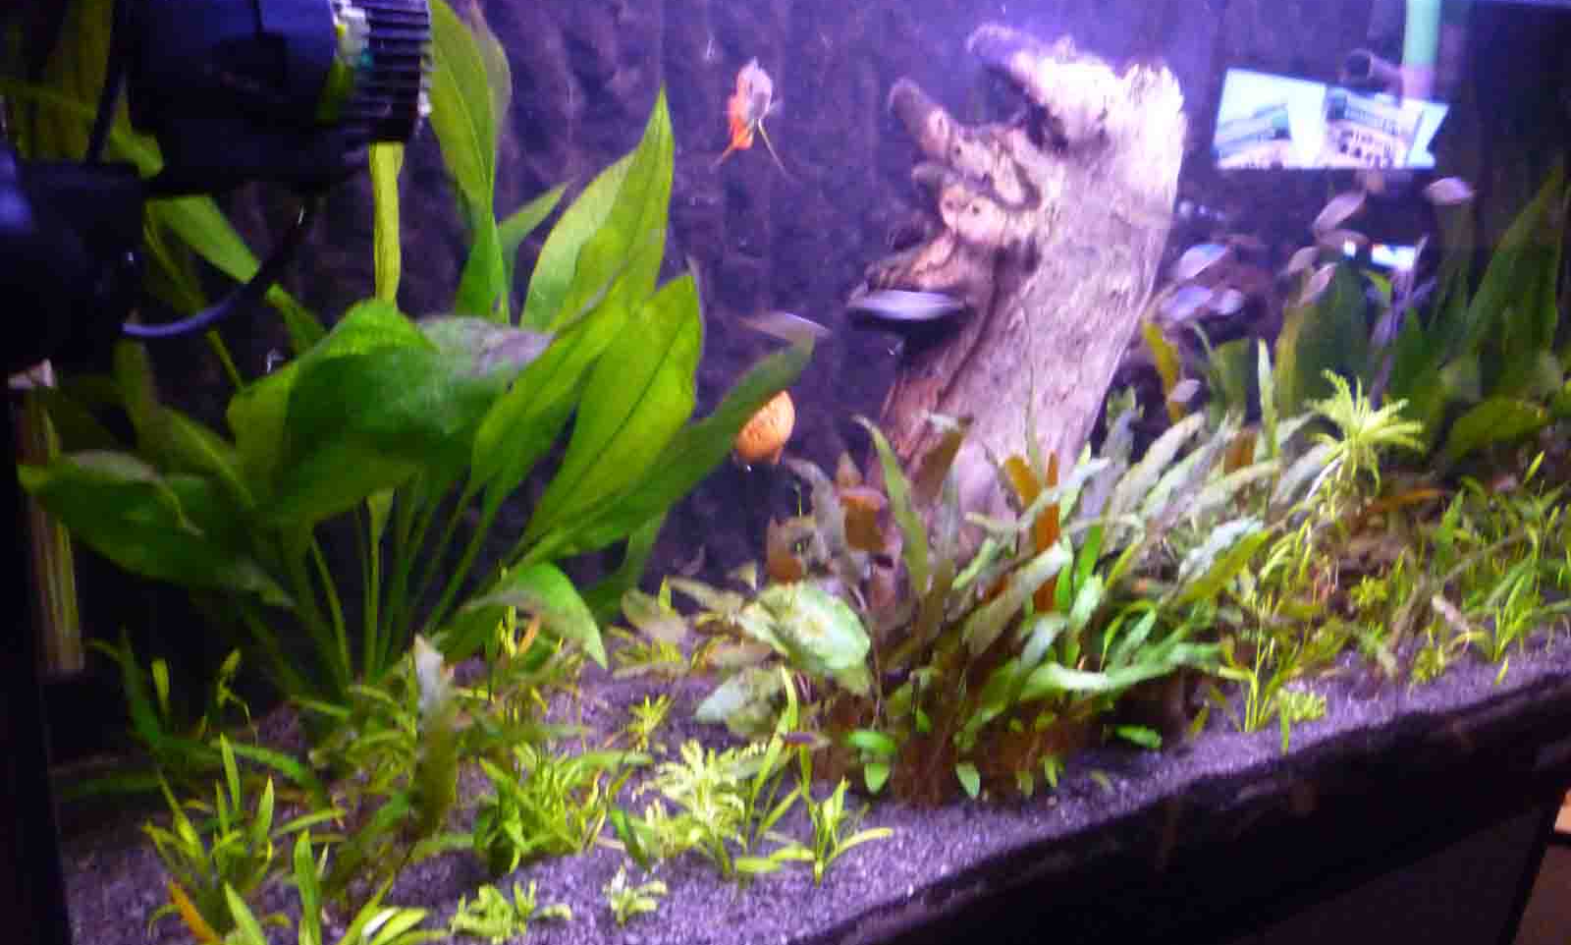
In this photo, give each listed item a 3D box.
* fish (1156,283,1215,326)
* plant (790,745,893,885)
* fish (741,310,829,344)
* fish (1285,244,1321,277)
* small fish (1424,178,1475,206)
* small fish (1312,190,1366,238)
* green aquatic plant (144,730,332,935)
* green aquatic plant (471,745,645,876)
[{"bbox_3d":[0.304,-0.128,1.000,0.055,0.018,0.010,-28,29,-15],"label":"fish"},{"bbox_3d":[0.031,0.192,0.732,0.056,0.068,0.050,5,19,0],"label":"plant"},{"bbox_3d":[-0.001,-0.101,0.920,0.069,0.015,0.012,12,17,-15],"label":"fish"},{"bbox_3d":[0.405,-0.166,1.030,0.037,0.013,0.007,-36,34,-15],"label":"fish"},{"bbox_3d":[0.540,-0.228,1.070,0.047,0.018,0.009,-3,21,-18],"label":"small fish"},{"bbox_3d":[0.437,-0.205,1.040,0.057,0.018,0.010,-40,36,-15],"label":"small fish"},{"bbox_3d":[-0.279,0.186,0.683,0.090,0.088,0.075,5,19,0],"label":"green aquatic plant"},{"bbox_3d":[-0.128,0.186,0.751,0.093,0.057,0.075,5,19,0],"label":"green aquatic plant"}]

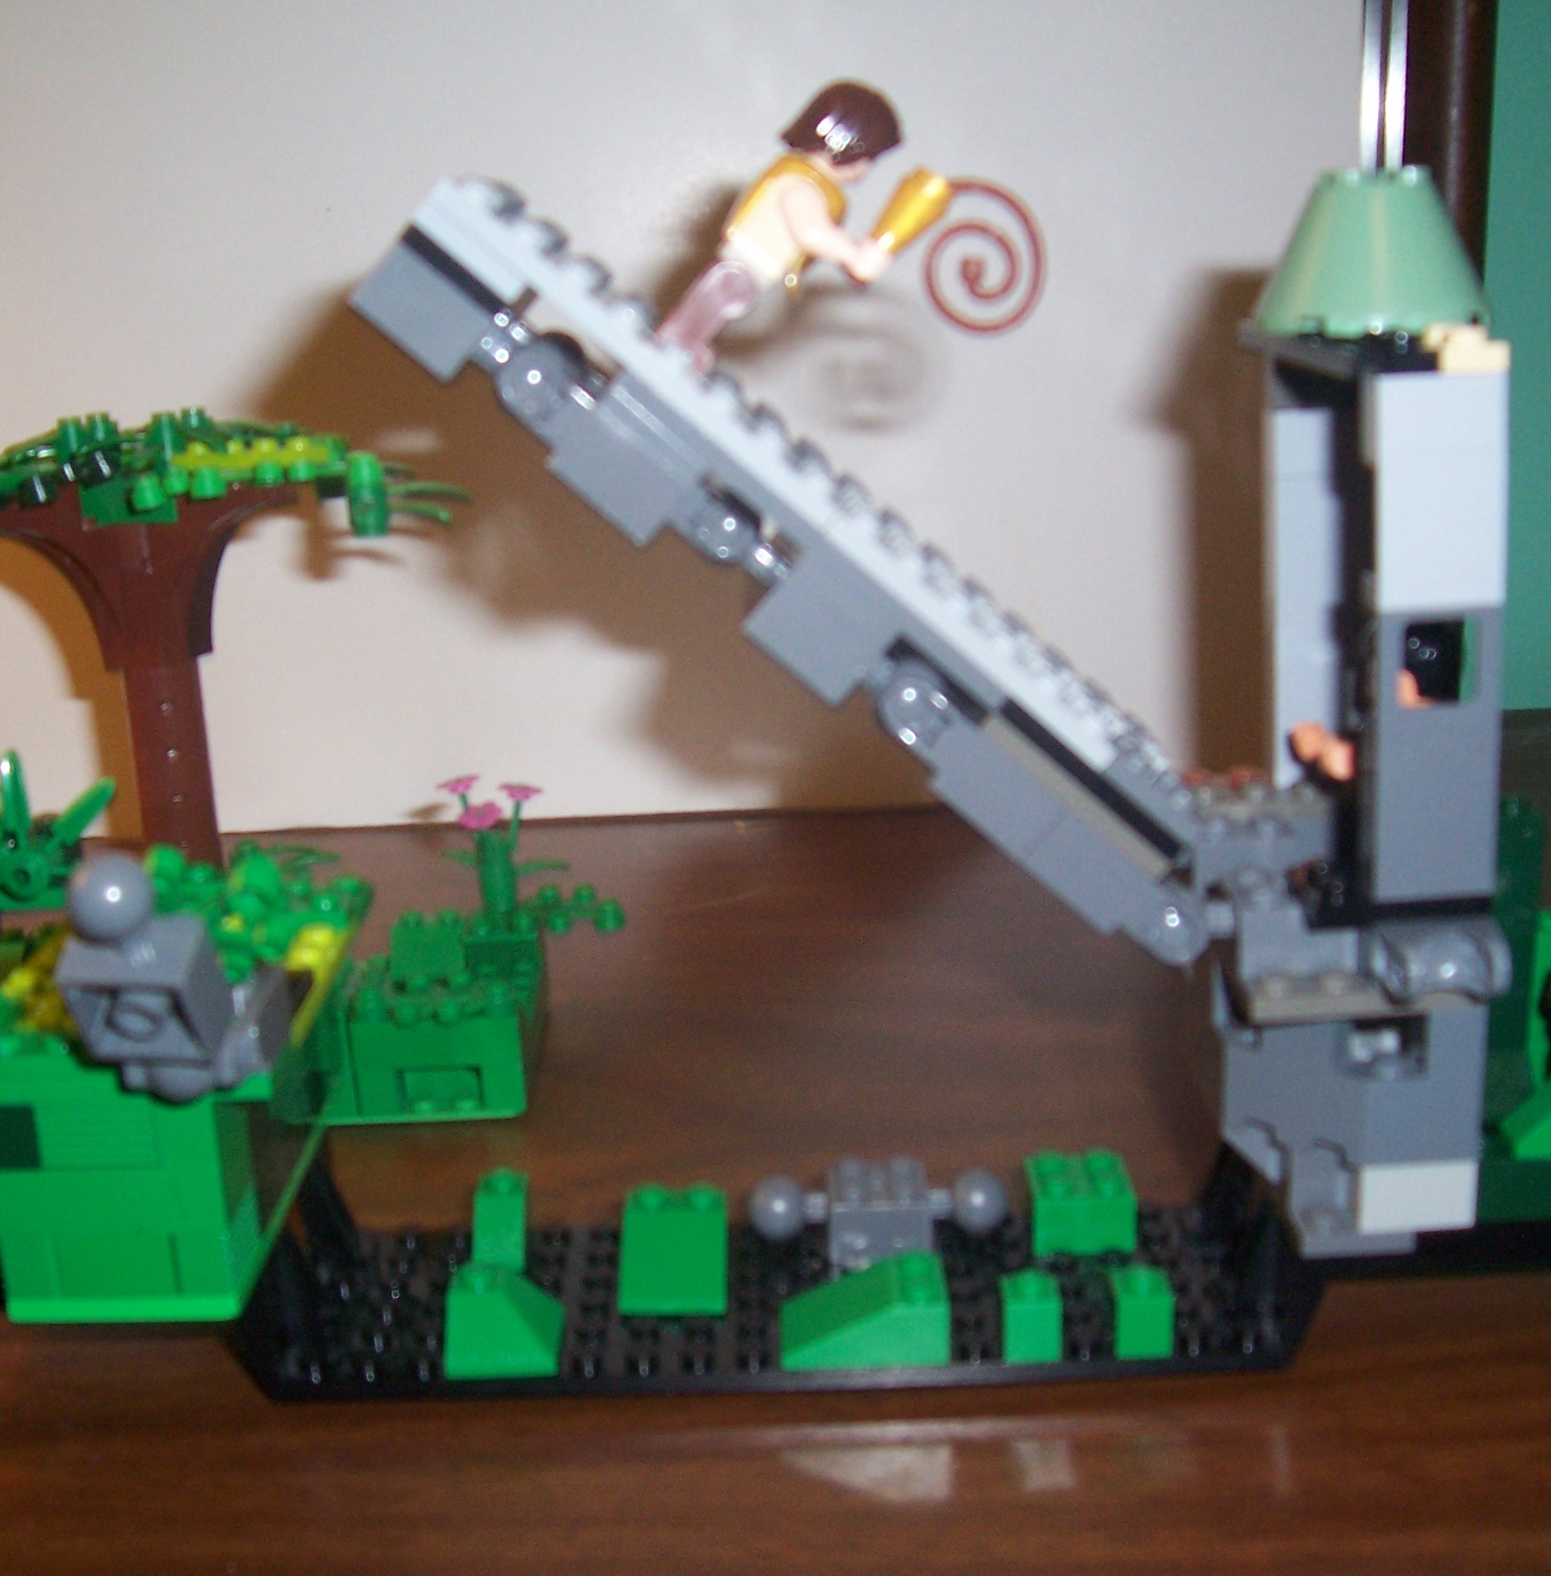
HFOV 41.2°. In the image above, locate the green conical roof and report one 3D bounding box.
[{"bbox_3d":[0.079,-0.070,0.272,0.032,0.021,0.032,-2,17,1],"label":"green conical roof"}]

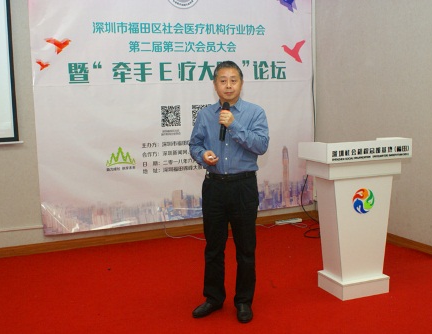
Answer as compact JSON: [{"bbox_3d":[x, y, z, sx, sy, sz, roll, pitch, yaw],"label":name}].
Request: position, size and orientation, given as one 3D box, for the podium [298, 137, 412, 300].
[{"bbox_3d":[1.028,0.359,4.355,0.712,1.152,0.398,-4,8,-21],"label":"podium"}]

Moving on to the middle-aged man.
[{"bbox_3d":[0.078,0.165,3.882,0.540,1.700,0.420,1,8,15],"label":"middle-aged man"}]

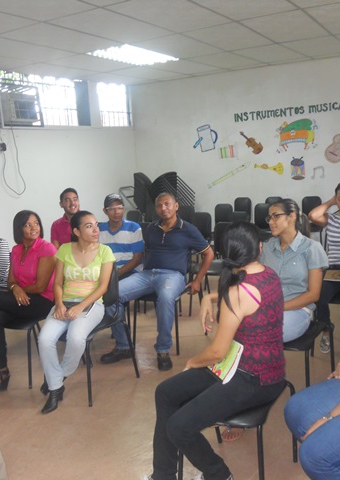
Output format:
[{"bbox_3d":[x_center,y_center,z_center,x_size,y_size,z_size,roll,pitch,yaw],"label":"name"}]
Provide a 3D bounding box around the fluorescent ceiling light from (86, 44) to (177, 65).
[{"bbox_3d":[-0.411,-2.140,6.020,0.600,0.080,1.200,2,10,30],"label":"fluorescent ceiling light"}]

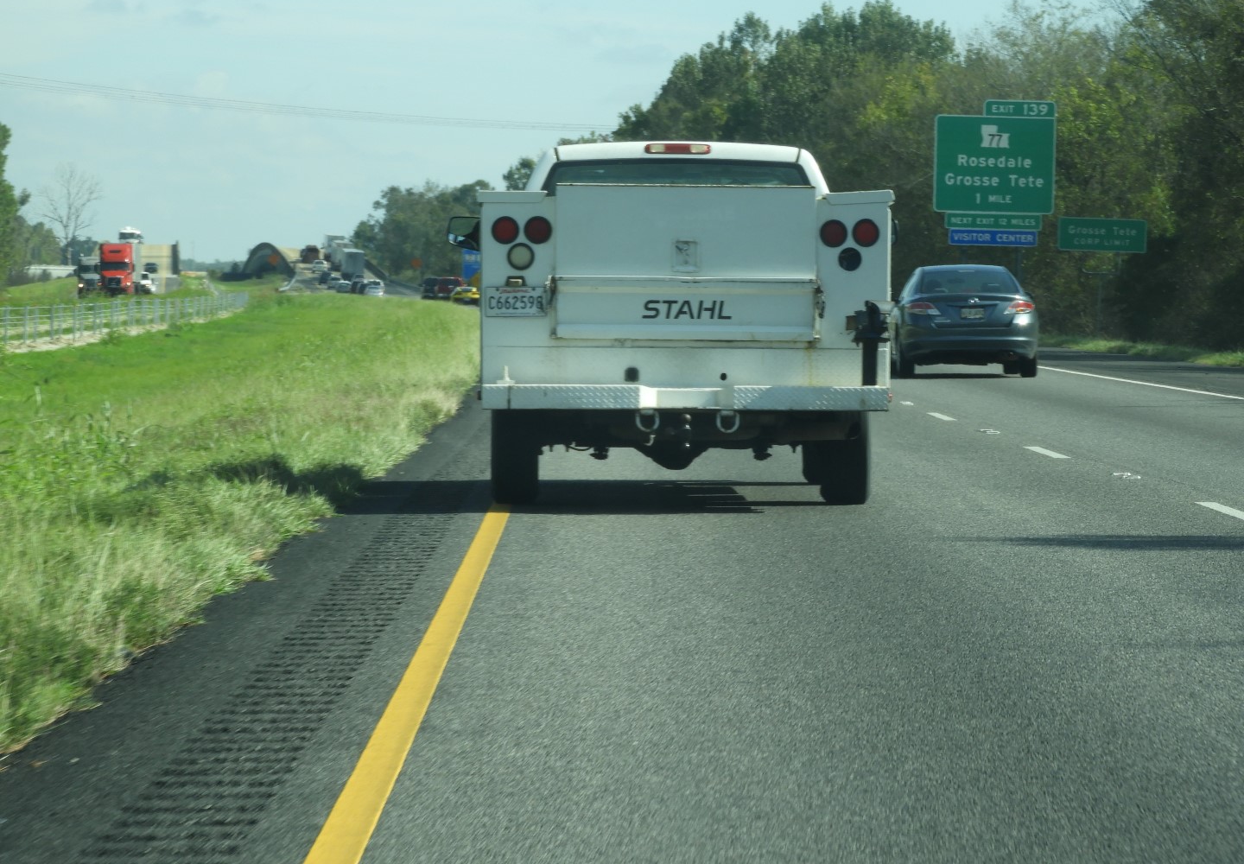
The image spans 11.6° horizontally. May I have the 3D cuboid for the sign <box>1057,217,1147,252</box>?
[{"bbox_3d":[13.373,-5.498,170.000,2.440,0.910,0.050,2,1,2],"label":"sign"}]

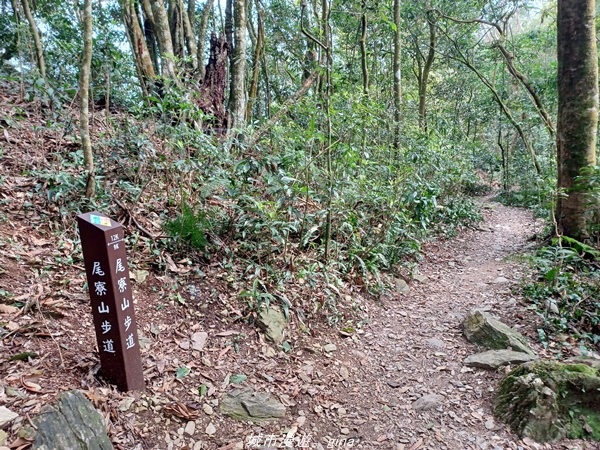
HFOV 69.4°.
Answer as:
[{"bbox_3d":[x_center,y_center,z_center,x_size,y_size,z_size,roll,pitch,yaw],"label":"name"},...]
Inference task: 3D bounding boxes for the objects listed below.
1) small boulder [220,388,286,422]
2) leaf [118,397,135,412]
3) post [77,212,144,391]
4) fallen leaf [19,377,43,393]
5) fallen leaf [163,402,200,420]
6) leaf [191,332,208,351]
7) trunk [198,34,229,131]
[{"bbox_3d":[-0.244,0.941,2.261,0.320,0.090,0.190,0,8,5],"label":"small boulder"},{"bbox_3d":[-0.926,0.958,2.317,0.070,0.020,0.095,5,13,11],"label":"leaf"},{"bbox_3d":[-1.056,0.431,2.448,0.153,1.006,0.153,-2,10,14],"label":"post"},{"bbox_3d":[-1.512,0.891,2.434,0.130,0.030,0.070,8,14,17],"label":"fallen leaf"},{"bbox_3d":[-0.620,0.967,2.266,0.175,0.035,0.085,5,11,14],"label":"fallen leaf"},{"bbox_3d":[-0.682,0.786,2.943,0.110,0.020,0.150,2,18,-10],"label":"leaf"},{"bbox_3d":[-1.322,-2.188,6.700,0.420,1.450,0.400,-1,8,0],"label":"trunk"}]

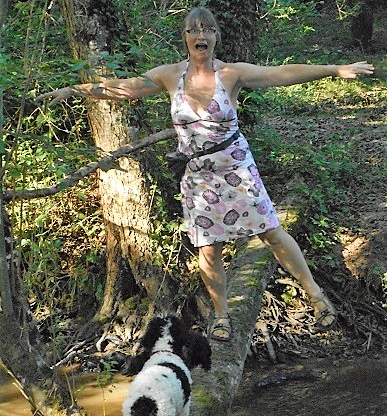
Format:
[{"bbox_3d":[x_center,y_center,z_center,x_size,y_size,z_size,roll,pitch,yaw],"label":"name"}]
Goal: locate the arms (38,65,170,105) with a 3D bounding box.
[{"bbox_3d":[-0.444,-0.602,6.550,0.690,0.155,0.150,-10,7,3],"label":"arms"}]

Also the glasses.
[{"bbox_3d":[0.037,-0.865,6.500,0.145,0.045,0.140,0,7,0],"label":"glasses"}]

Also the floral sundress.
[{"bbox_3d":[0.149,-0.284,6.600,0.480,0.930,0.320,-5,7,6],"label":"floral sundress"}]

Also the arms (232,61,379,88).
[{"bbox_3d":[0.550,-0.662,6.580,0.700,0.140,0.145,-2,7,0],"label":"arms"}]

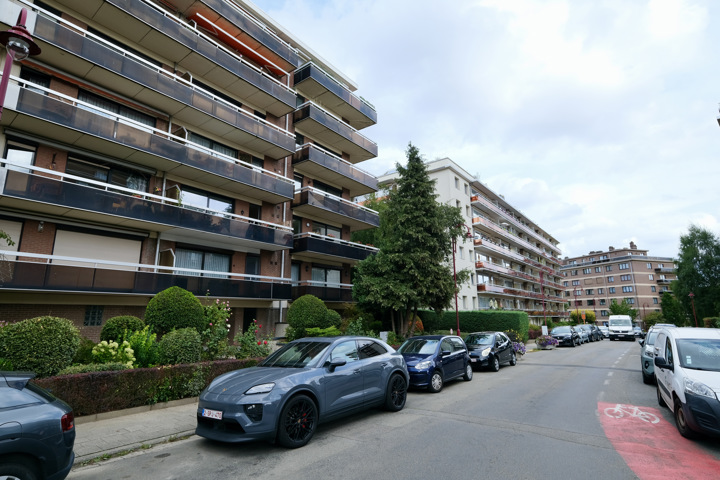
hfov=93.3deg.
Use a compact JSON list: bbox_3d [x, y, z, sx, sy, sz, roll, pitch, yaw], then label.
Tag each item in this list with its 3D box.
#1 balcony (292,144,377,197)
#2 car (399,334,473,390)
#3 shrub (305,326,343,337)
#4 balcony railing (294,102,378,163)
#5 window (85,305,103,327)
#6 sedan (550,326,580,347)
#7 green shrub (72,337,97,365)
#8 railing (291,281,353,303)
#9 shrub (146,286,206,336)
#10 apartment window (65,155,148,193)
[{"bbox_3d":[-1.453,-4.612,23.409,1.500,1.100,6.850,-10,-16,38],"label":"balcony"},{"bbox_3d":[2.317,3.878,11.070,1.650,1.480,3.540,-10,-16,38],"label":"car"},{"bbox_3d":[-1.437,3.975,13.969,1.200,0.800,1.500,-10,-16,38],"label":"shrub"},{"bbox_3d":[-1.546,-7.570,24.973,1.850,1.120,7.050,-11,-16,39],"label":"balcony railing"},{"bbox_3d":[-10.398,2.955,13.298,0.120,0.820,0.580,-11,-16,39],"label":"window"},{"bbox_3d":[17.476,8.226,29.209,1.830,1.560,4.350,-10,-16,38],"label":"sedan"},{"bbox_3d":[-7.166,3.083,8.779,0.900,1.100,0.900,-10,-16,38],"label":"green shrub"},{"bbox_3d":[-1.391,3.576,22.489,1.650,1.130,6.900,-11,-16,39],"label":"railing"},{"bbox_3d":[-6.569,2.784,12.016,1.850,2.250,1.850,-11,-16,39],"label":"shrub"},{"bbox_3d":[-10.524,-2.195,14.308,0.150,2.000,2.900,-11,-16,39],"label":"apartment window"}]

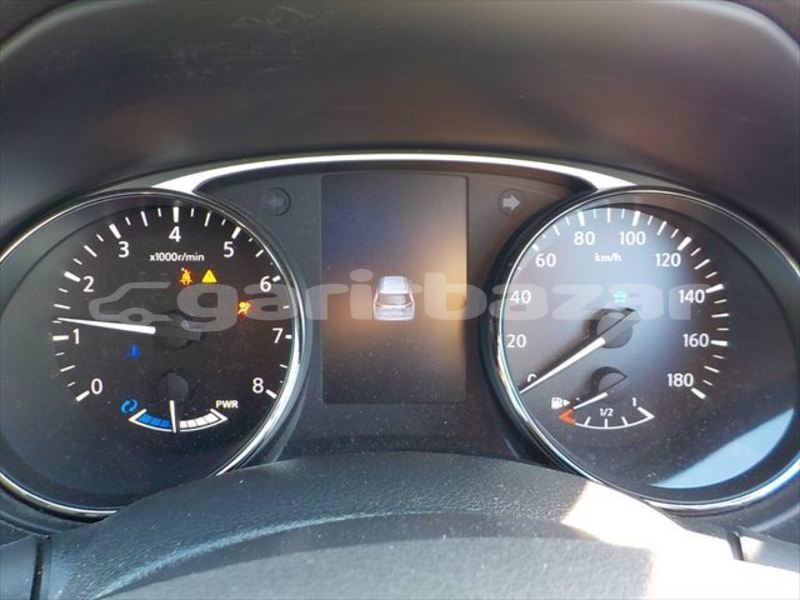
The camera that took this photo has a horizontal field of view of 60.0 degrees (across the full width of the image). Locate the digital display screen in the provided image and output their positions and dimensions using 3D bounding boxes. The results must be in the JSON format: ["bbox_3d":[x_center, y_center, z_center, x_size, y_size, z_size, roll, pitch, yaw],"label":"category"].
[{"bbox_3d":[-0.002,-0.005,0.333,0.068,0.107,0.010,0,3,-1],"label":"digital display screen"}]

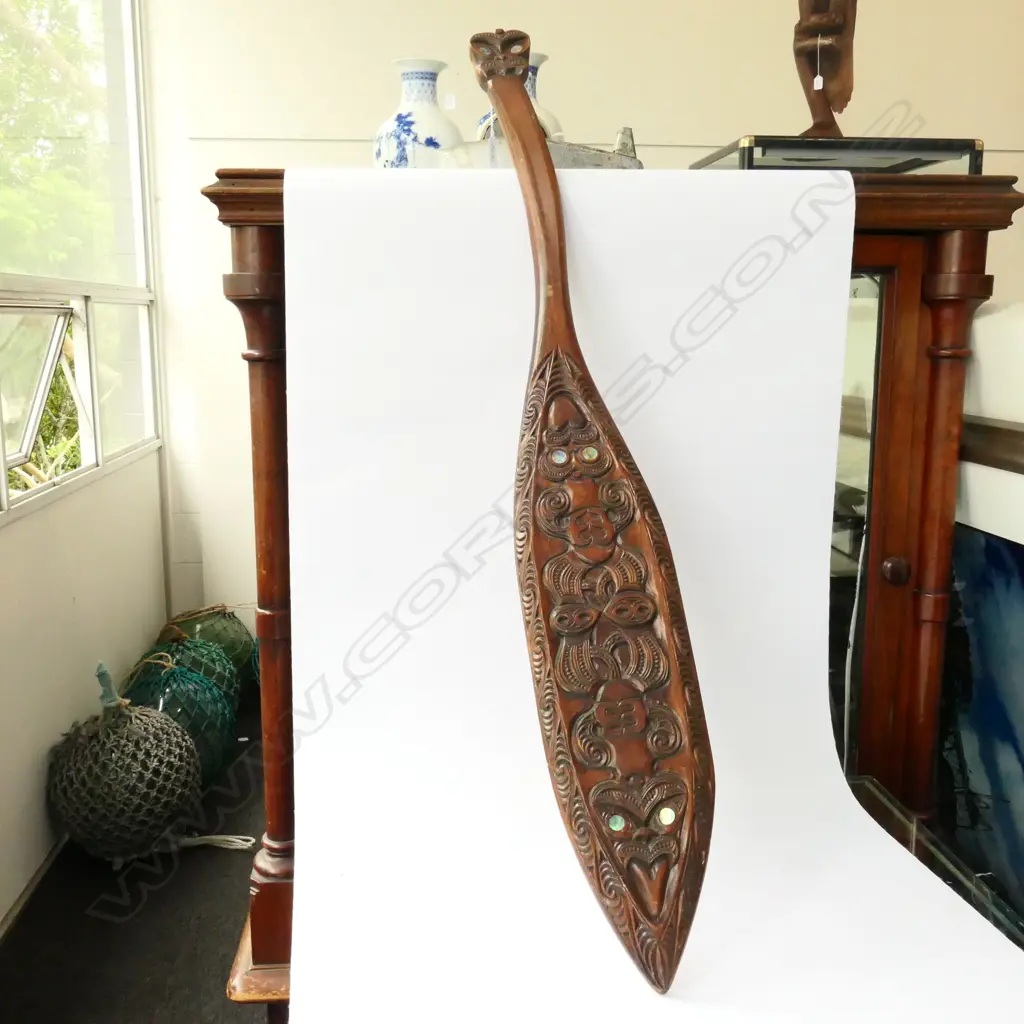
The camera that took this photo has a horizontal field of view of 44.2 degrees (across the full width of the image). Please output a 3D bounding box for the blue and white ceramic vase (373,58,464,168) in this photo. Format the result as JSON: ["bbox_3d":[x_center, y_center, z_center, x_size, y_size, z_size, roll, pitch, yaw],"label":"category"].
[{"bbox_3d":[-0.150,-0.598,2.035,0.147,0.255,0.147,0,9,0],"label":"blue and white ceramic vase"}]

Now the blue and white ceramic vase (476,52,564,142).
[{"bbox_3d":[0.014,-0.593,1.995,0.147,0.255,0.147,0,9,0],"label":"blue and white ceramic vase"}]

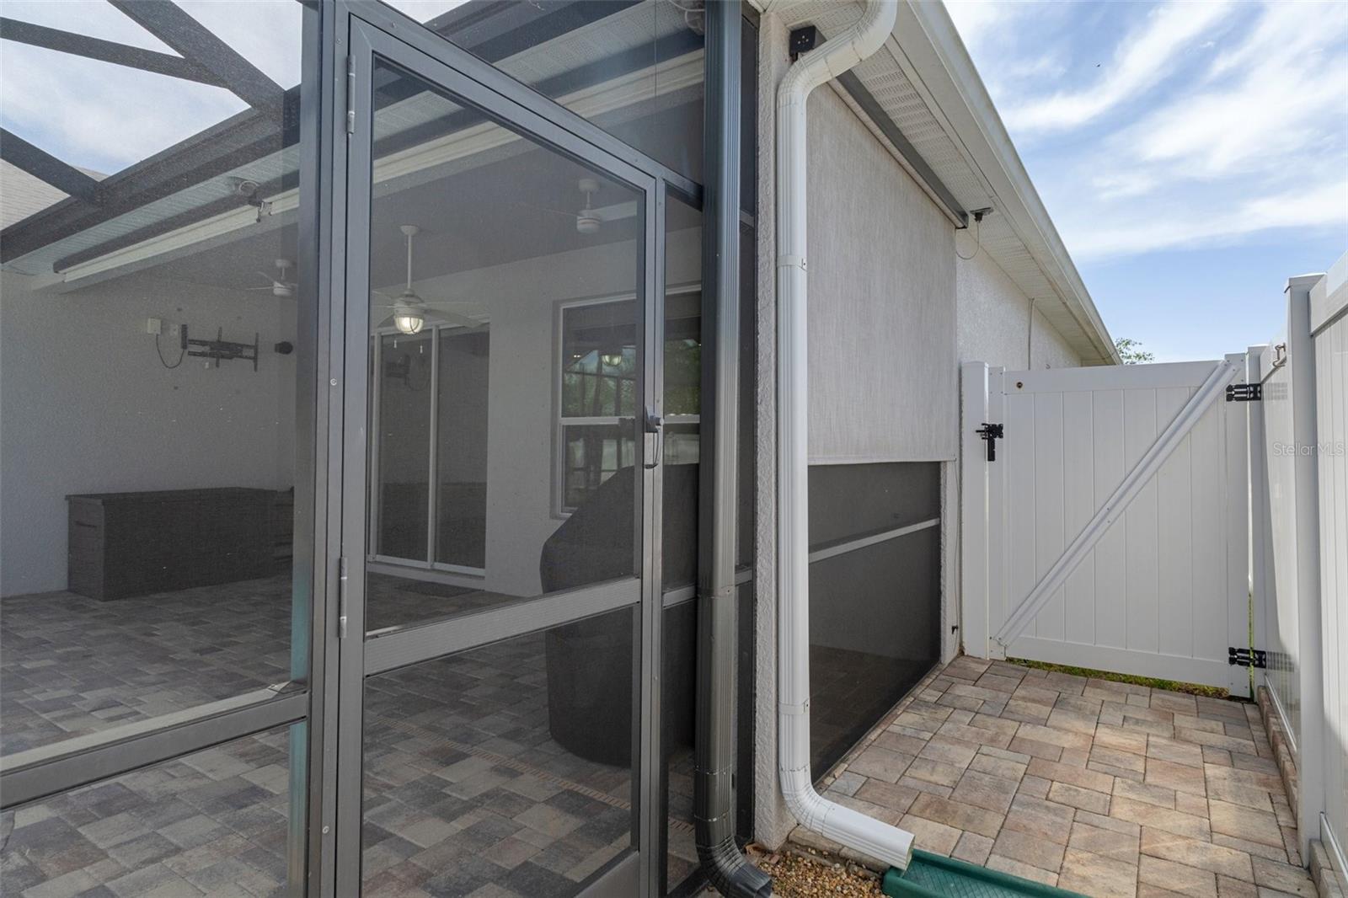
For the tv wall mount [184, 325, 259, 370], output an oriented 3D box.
[{"bbox_3d":[-4.886,-1.097,7.694,0.140,0.443,0.743,0,0,35],"label":"tv wall mount"}]

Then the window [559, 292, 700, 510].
[{"bbox_3d":[-0.306,-0.346,5.834,1.737,1.871,0.120,0,0,35],"label":"window"}]

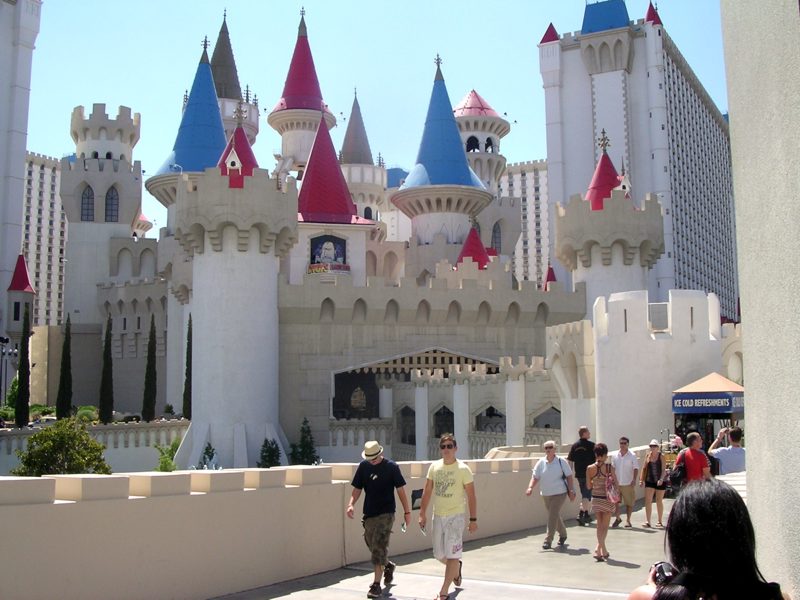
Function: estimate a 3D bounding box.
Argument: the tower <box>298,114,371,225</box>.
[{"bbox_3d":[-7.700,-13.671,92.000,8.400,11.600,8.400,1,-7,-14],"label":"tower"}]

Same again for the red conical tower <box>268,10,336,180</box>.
[{"bbox_3d":[-10.196,-21.509,91.839,6.400,18.550,6.400,0,-8,0],"label":"red conical tower"}]

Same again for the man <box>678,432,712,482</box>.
[{"bbox_3d":[4.562,2.895,13.525,0.560,1.690,0.420,-3,-8,15],"label":"man"}]

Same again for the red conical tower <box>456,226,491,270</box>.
[{"bbox_3d":[8.035,-5.630,96.000,3.800,4.900,3.800,-1,-7,0],"label":"red conical tower"}]

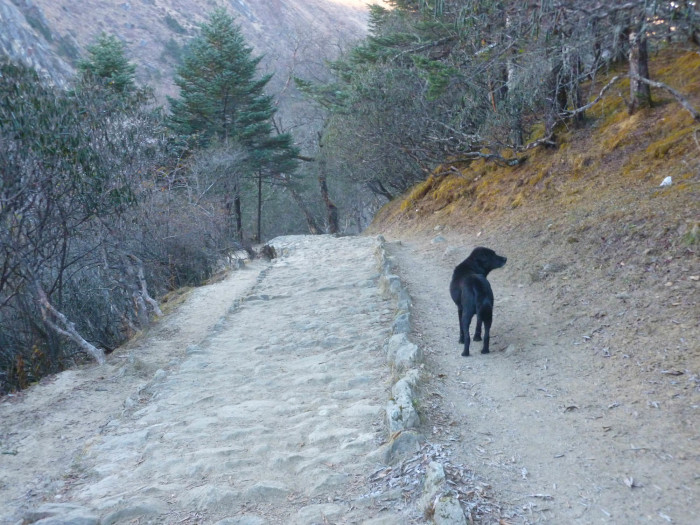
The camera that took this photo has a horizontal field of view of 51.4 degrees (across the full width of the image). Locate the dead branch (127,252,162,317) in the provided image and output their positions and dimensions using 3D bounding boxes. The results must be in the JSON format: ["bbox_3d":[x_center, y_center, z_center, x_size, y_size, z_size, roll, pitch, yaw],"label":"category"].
[{"bbox_3d":[-1.910,0.215,6.800,0.320,0.570,0.270,0,3,0],"label":"dead branch"}]

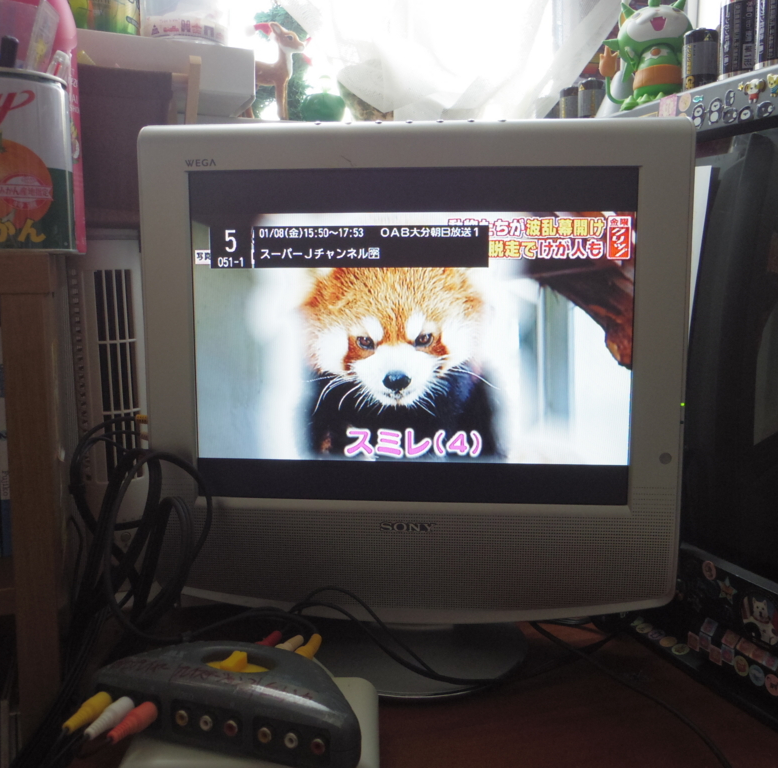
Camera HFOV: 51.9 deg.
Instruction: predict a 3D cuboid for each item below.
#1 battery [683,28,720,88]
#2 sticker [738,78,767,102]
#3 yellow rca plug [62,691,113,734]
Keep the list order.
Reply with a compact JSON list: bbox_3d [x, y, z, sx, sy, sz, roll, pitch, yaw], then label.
[{"bbox_3d":[0.250,-0.258,0.640,0.026,0.050,0.026,3,7,20],"label":"battery"},{"bbox_3d":[0.262,-0.211,0.576,0.003,0.018,0.022,-3,8,-26],"label":"sticker"},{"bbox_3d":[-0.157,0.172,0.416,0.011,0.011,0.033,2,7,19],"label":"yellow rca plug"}]

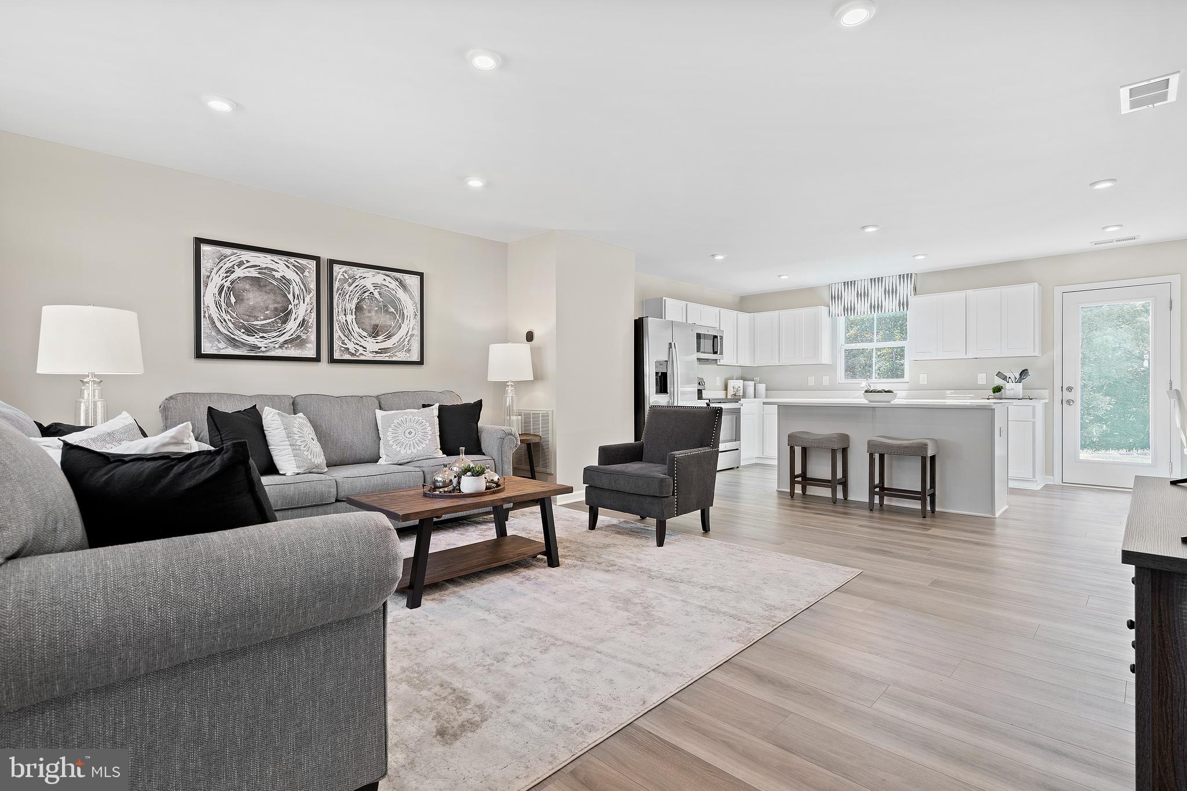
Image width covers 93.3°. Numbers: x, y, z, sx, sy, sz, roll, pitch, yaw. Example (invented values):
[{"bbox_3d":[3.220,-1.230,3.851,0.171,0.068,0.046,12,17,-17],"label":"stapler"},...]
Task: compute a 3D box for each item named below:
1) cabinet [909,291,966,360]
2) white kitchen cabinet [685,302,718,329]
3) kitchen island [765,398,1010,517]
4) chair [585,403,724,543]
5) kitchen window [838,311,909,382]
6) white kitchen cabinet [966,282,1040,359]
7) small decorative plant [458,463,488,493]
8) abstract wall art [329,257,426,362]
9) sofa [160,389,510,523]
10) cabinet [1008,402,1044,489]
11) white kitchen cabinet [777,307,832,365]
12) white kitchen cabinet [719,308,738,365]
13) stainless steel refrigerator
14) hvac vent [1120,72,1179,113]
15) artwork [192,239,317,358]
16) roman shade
[{"bbox_3d":[4.071,-0.796,6.575,0.580,0.760,0.330,0,1,44],"label":"cabinet"},{"bbox_3d":[1.308,-1.026,7.363,0.330,0.300,0.760,0,1,44],"label":"white kitchen cabinet"},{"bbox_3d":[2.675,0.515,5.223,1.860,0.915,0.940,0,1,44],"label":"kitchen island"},{"bbox_3d":[0.444,0.542,4.167,0.735,0.910,0.765,0,1,44],"label":"chair"},{"bbox_3d":[3.644,-0.636,7.261,0.920,0.940,0.090,0,1,44],"label":"kitchen window"},{"bbox_3d":[4.526,-0.797,6.198,0.628,0.765,0.330,0,1,44],"label":"white kitchen cabinet"},{"bbox_3d":[-0.681,0.450,3.170,0.150,0.170,0.150,0,1,0],"label":"small decorative plant"},{"bbox_3d":[-1.724,-0.643,4.499,0.035,0.785,0.785,0,1,44],"label":"abstract wall art"},{"bbox_3d":[-1.666,0.495,3.915,0.880,1.020,2.270,0,1,44],"label":"sofa"},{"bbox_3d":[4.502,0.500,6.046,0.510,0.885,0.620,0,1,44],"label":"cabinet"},{"bbox_3d":[2.921,-0.805,7.742,0.600,0.765,0.330,0,1,44],"label":"white kitchen cabinet"},{"bbox_3d":[1.765,-0.798,7.848,0.325,0.765,0.470,0,1,44],"label":"white kitchen cabinet"},{"bbox_3d":[0.616,0.085,6.310,0.830,1.770,0.900,0,1,44],"label":"stainless steel refrigerator"},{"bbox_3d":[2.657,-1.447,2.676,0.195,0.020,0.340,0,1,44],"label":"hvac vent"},{"bbox_3d":[-2.268,-0.622,3.830,0.035,0.766,0.767,0,1,44],"label":"artwork"},{"bbox_3d":[3.606,-1.282,7.290,1.030,0.455,0.130,0,1,44],"label":"roman shade"}]

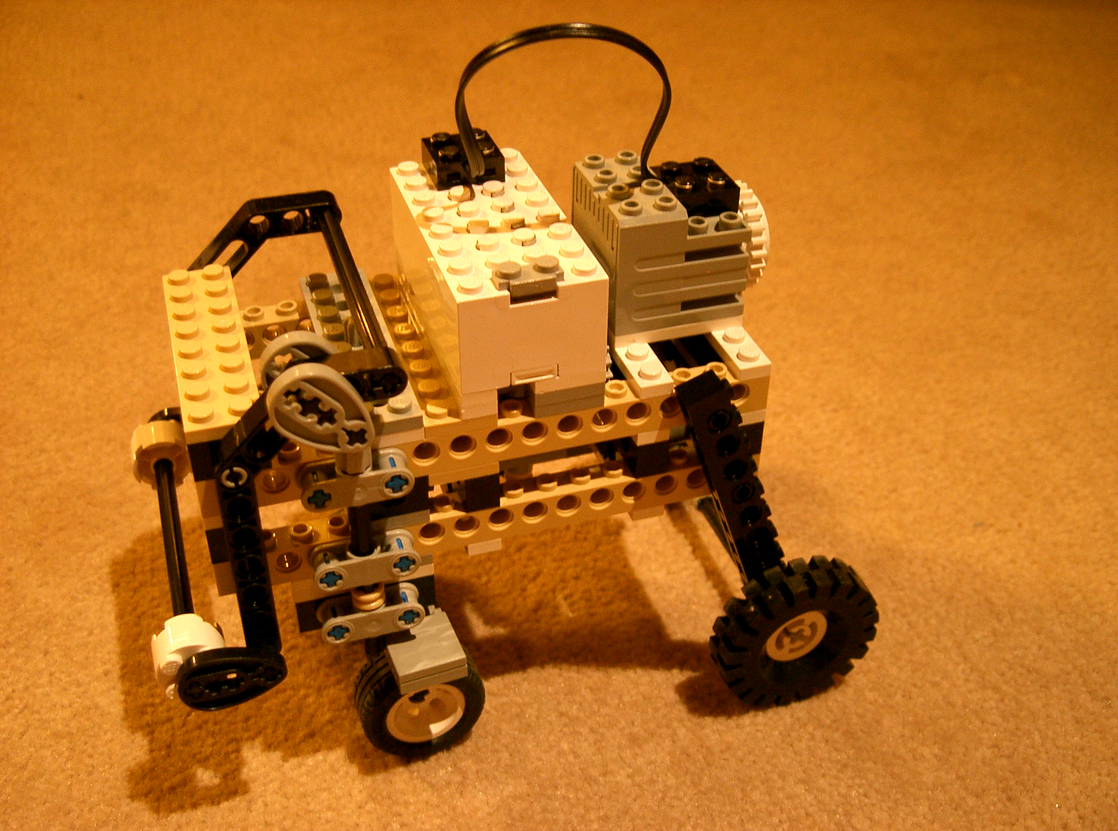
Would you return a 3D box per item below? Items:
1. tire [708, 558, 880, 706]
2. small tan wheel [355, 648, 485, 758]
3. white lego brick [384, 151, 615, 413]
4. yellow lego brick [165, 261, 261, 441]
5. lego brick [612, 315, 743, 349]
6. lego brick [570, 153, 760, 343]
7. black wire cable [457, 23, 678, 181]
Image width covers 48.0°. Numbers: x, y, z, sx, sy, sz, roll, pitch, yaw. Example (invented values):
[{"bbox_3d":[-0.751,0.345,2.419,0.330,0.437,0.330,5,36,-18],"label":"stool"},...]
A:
[{"bbox_3d":[0.058,0.052,0.312,0.042,0.042,0.015,-14,39,-12],"label":"tire"},{"bbox_3d":[-0.034,0.069,0.310,0.030,0.030,0.014,-16,39,-15],"label":"small tan wheel"},{"bbox_3d":[-0.015,-0.033,0.283,0.032,0.030,0.064,-10,38,-15],"label":"white lego brick"},{"bbox_3d":[-0.076,-0.016,0.273,0.016,0.005,0.064,-10,38,-15],"label":"yellow lego brick"},{"bbox_3d":[0.024,-0.027,0.299,0.032,0.003,0.027,-10,38,-15],"label":"lego brick"},{"bbox_3d":[0.023,-0.042,0.291,0.032,0.030,0.032,-10,38,-15],"label":"lego brick"},{"bbox_3d":[0.001,-0.067,0.272,0.049,0.038,0.012,0,36,-1],"label":"black wire cable"}]

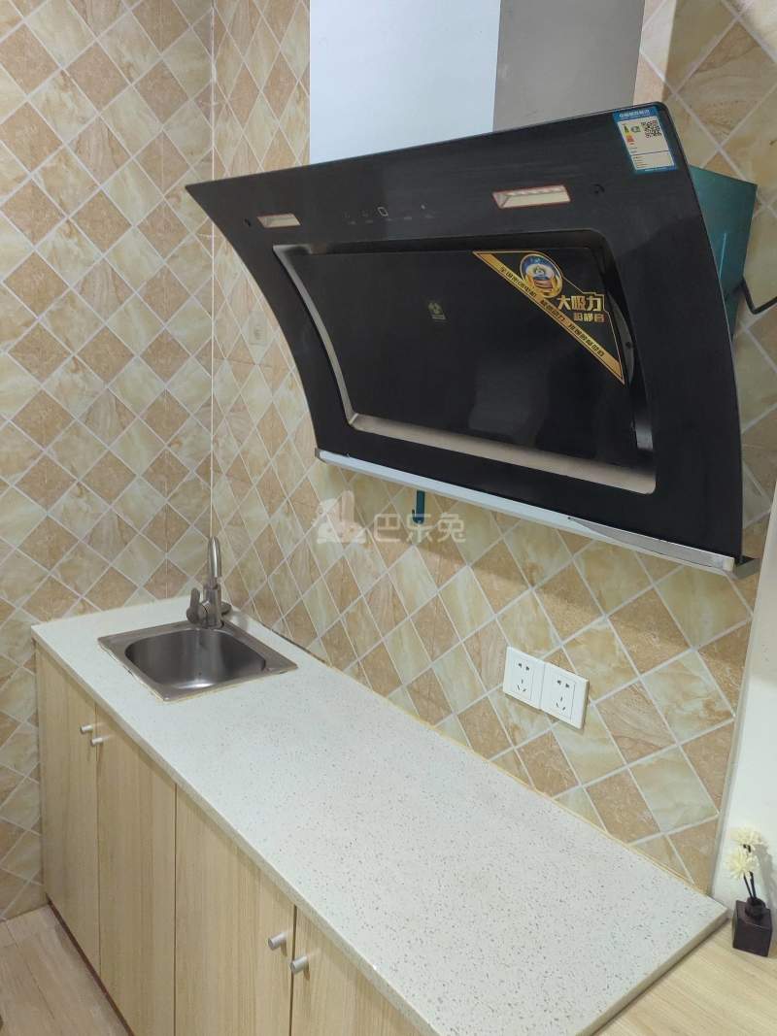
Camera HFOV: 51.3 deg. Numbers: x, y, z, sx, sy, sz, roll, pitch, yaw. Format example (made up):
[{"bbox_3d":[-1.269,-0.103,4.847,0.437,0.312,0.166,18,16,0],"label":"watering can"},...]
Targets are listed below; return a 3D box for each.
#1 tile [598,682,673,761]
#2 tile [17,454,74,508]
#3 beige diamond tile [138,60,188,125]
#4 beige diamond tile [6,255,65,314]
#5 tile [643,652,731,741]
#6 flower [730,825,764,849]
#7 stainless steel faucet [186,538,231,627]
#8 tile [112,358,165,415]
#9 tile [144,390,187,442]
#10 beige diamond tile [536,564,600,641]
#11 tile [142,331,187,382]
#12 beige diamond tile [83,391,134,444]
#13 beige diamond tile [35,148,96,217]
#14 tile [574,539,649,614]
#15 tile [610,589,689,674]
[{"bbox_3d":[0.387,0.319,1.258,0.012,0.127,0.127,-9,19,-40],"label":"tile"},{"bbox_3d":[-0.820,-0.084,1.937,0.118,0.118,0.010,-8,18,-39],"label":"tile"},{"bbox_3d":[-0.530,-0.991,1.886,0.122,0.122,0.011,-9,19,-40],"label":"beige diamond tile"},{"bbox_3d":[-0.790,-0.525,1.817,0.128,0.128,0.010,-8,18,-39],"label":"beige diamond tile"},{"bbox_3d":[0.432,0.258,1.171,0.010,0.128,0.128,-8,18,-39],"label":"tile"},{"bbox_3d":[0.489,0.436,1.102,0.045,0.032,0.045,-9,19,-40],"label":"flower"},{"bbox_3d":[-0.453,0.165,2.000,0.095,0.246,0.160,0,14,-13],"label":"stainless steel faucet"},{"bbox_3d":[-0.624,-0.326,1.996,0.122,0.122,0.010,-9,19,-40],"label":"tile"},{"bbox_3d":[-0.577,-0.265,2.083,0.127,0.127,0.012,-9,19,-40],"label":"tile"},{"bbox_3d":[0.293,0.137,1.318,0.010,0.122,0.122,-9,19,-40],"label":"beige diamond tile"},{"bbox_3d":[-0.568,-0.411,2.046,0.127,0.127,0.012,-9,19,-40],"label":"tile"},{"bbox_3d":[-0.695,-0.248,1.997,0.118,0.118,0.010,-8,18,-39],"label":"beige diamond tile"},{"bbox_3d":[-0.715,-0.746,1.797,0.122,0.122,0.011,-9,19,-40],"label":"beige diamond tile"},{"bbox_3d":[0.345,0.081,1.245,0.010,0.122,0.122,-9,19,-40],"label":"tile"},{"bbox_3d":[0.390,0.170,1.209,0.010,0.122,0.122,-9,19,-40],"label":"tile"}]

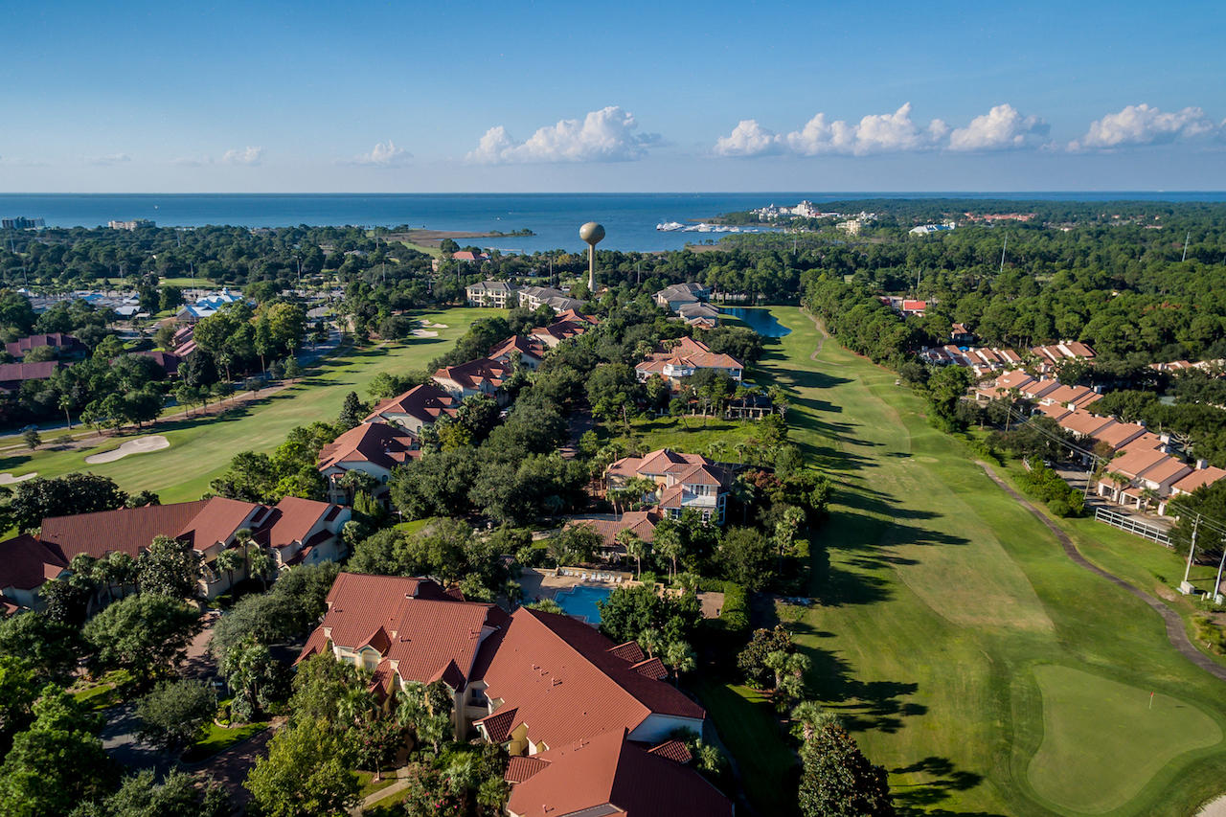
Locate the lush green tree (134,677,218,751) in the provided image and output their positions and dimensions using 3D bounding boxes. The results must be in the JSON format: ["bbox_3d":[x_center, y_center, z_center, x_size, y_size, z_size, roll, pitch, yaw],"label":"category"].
[{"bbox_3d":[-44.200,31.160,68.670,7.000,7.000,7.000,0,18,0],"label":"lush green tree"}]

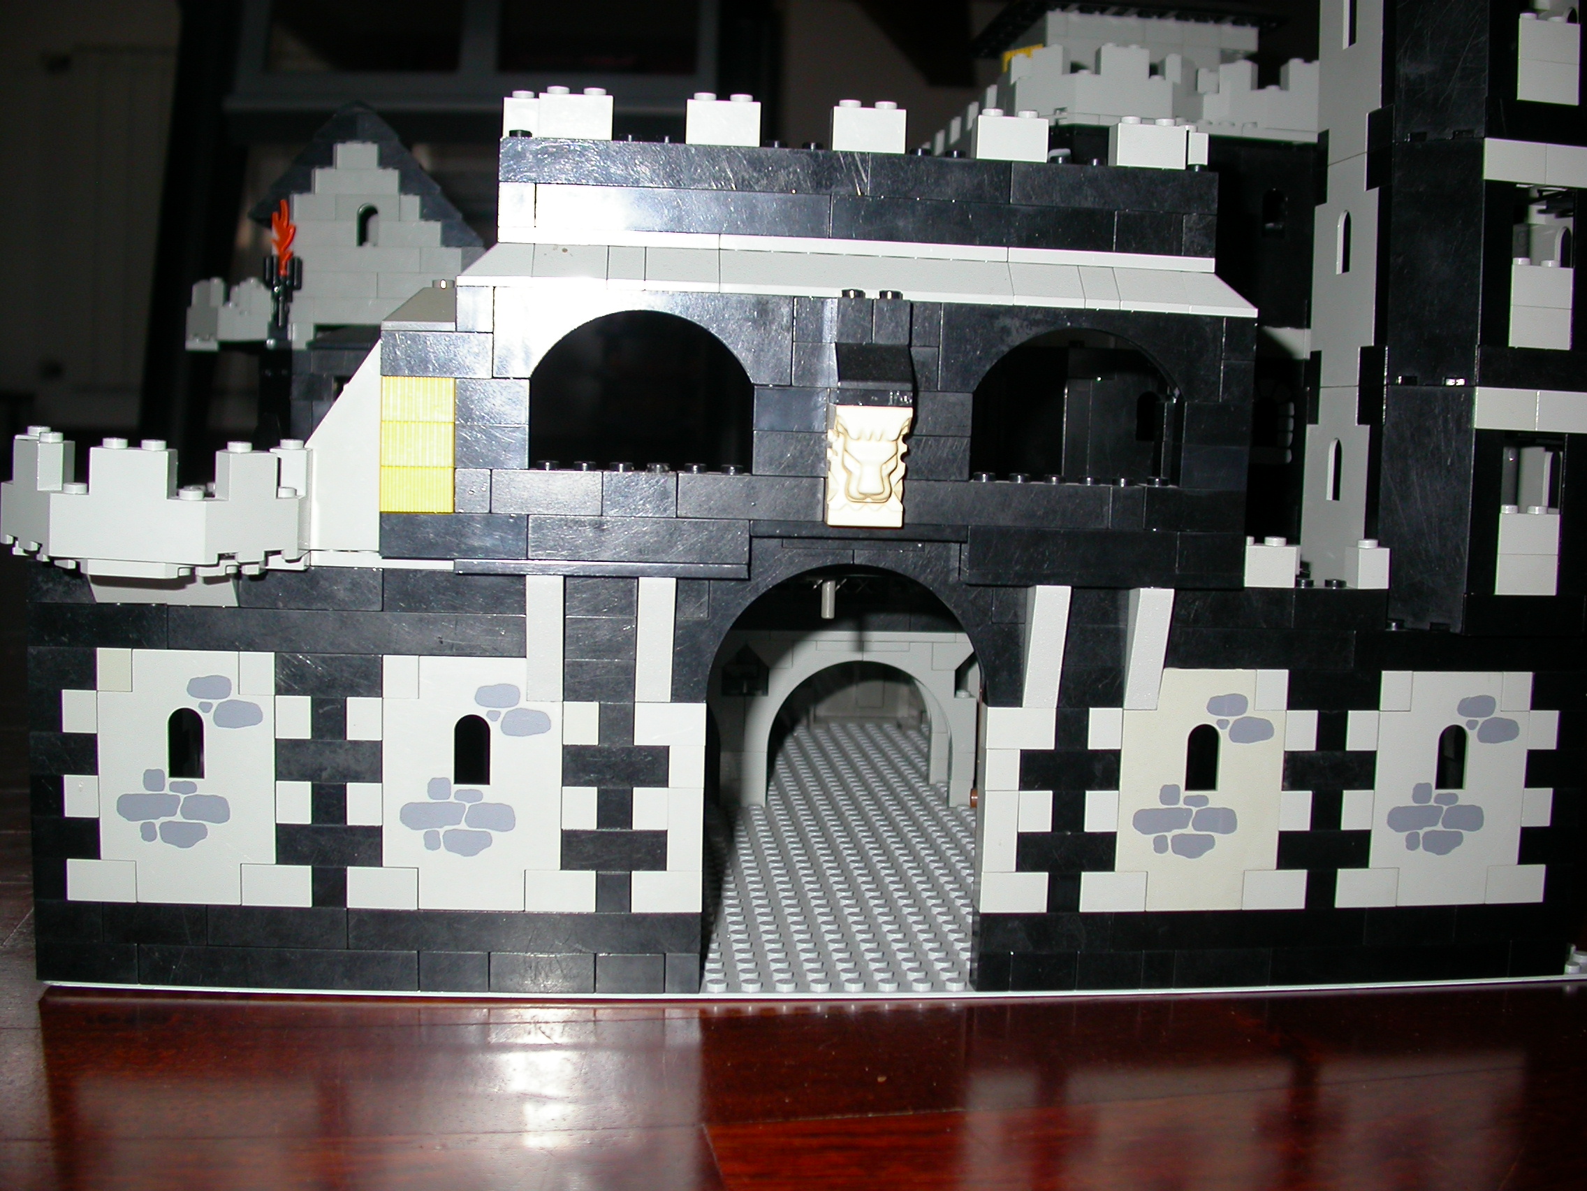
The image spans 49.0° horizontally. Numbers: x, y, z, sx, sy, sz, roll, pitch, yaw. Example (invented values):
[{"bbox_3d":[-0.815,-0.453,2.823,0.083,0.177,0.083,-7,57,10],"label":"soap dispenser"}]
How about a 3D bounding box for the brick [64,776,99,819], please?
[{"bbox_3d":[-0.158,0.044,0.389,0.008,0.010,0.008,1,5,-6],"label":"brick"}]

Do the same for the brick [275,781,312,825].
[{"bbox_3d":[-0.111,0.045,0.390,0.008,0.010,0.008,1,6,-6],"label":"brick"}]

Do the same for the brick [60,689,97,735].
[{"bbox_3d":[-0.157,0.025,0.387,0.008,0.010,0.008,1,5,-6],"label":"brick"}]

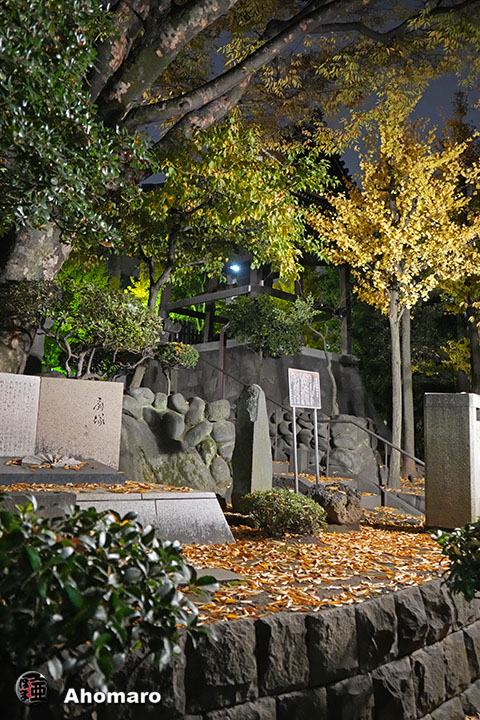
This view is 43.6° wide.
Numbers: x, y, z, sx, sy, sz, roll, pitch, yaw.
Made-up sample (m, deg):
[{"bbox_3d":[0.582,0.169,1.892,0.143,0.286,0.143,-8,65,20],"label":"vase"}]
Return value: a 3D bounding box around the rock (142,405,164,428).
[{"bbox_3d":[-1.006,0.661,7.000,0.249,0.272,0.250,1,-7,-3],"label":"rock"}]

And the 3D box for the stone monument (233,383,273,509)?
[{"bbox_3d":[0.121,0.839,5.842,0.300,1.220,0.240,7,-9,-45],"label":"stone monument"}]

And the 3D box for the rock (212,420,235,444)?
[{"bbox_3d":[-0.173,0.755,6.255,0.230,0.240,0.220,2,-7,-20],"label":"rock"}]

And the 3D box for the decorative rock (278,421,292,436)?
[{"bbox_3d":[0.704,1.063,9.300,0.210,0.241,0.200,1,-7,-3],"label":"decorative rock"}]

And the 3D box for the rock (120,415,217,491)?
[{"bbox_3d":[-0.756,1.008,6.600,1.080,0.820,0.700,1,-7,-3],"label":"rock"}]

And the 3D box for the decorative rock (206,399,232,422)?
[{"bbox_3d":[-0.252,0.592,7.000,0.272,0.272,0.260,1,-7,-3],"label":"decorative rock"}]

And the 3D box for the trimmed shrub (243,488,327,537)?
[{"bbox_3d":[0.325,1.178,4.695,0.660,0.380,0.580,0,-7,0],"label":"trimmed shrub"}]

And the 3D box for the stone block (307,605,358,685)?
[{"bbox_3d":[0.345,1.231,2.685,0.280,0.300,0.230,4,-8,-29],"label":"stone block"}]

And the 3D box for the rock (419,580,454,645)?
[{"bbox_3d":[0.994,1.363,3.327,0.260,0.290,0.230,7,-10,-40],"label":"rock"}]

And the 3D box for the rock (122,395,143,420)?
[{"bbox_3d":[-1.091,0.485,6.085,0.230,0.260,0.220,2,-7,-20],"label":"rock"}]

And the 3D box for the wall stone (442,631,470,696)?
[{"bbox_3d":[1.072,1.612,3.264,0.280,0.295,0.230,6,-9,-42],"label":"wall stone"}]

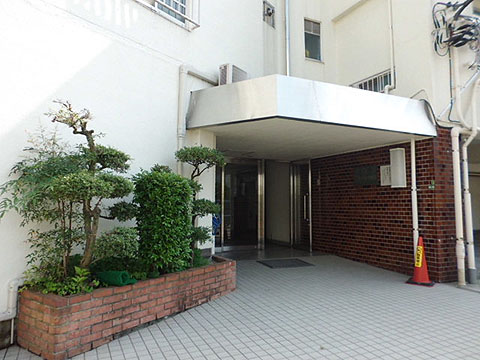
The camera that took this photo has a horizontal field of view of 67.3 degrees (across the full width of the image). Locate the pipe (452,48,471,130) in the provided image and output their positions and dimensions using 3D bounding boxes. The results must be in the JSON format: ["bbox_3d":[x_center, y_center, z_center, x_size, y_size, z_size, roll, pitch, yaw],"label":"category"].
[{"bbox_3d":[3.678,-1.500,5.966,0.300,1.340,0.090,2,-5,-29],"label":"pipe"}]

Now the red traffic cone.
[{"bbox_3d":[2.769,1.219,5.501,0.370,0.700,0.370,-3,-5,34],"label":"red traffic cone"}]

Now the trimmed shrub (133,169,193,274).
[{"bbox_3d":[-0.877,0.467,4.149,0.460,1.160,0.540,-2,-5,33],"label":"trimmed shrub"}]

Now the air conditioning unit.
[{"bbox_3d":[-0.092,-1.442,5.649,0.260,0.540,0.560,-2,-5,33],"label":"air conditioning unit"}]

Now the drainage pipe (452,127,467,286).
[{"bbox_3d":[3.434,0.404,5.651,0.120,2.480,0.120,2,-5,-29],"label":"drainage pipe"}]

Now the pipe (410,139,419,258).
[{"bbox_3d":[2.836,0.447,5.825,0.080,2.259,0.080,2,-5,-29],"label":"pipe"}]

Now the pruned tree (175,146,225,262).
[{"bbox_3d":[-0.546,0.346,4.703,0.480,1.520,0.560,-2,-5,33],"label":"pruned tree"}]

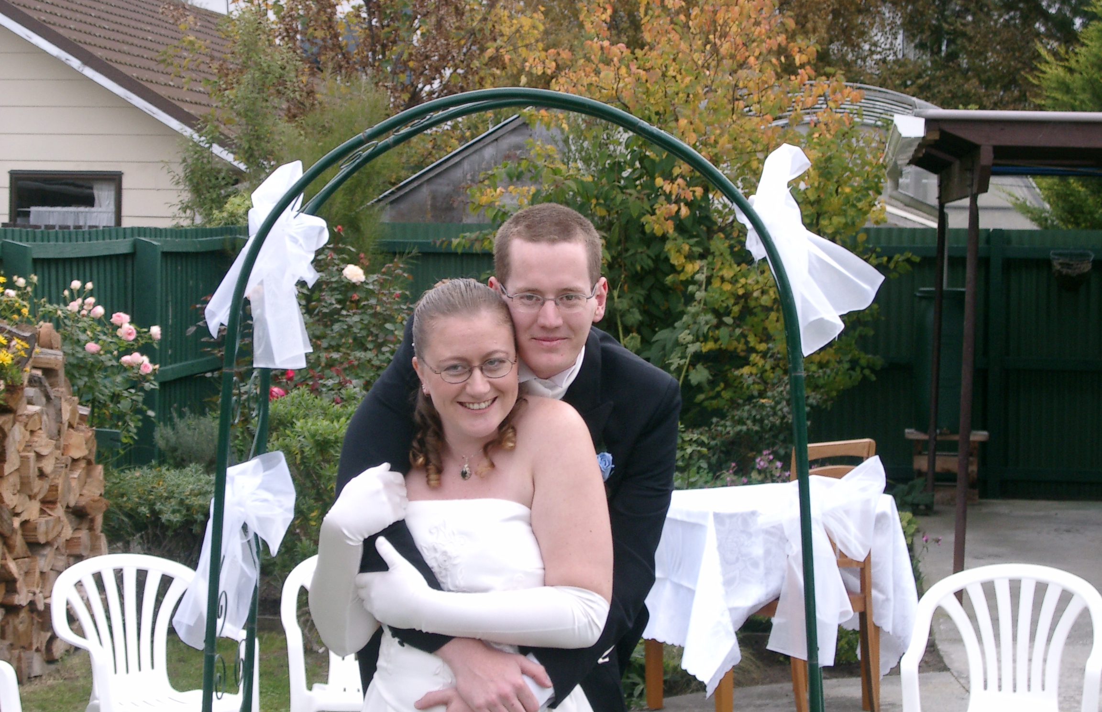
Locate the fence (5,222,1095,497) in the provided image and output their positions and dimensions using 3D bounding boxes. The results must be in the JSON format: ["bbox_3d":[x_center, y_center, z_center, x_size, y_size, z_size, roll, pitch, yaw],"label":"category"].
[{"bbox_3d":[0.450,0.103,16.712,7.000,1.800,4.600,0,2,0],"label":"fence"}]

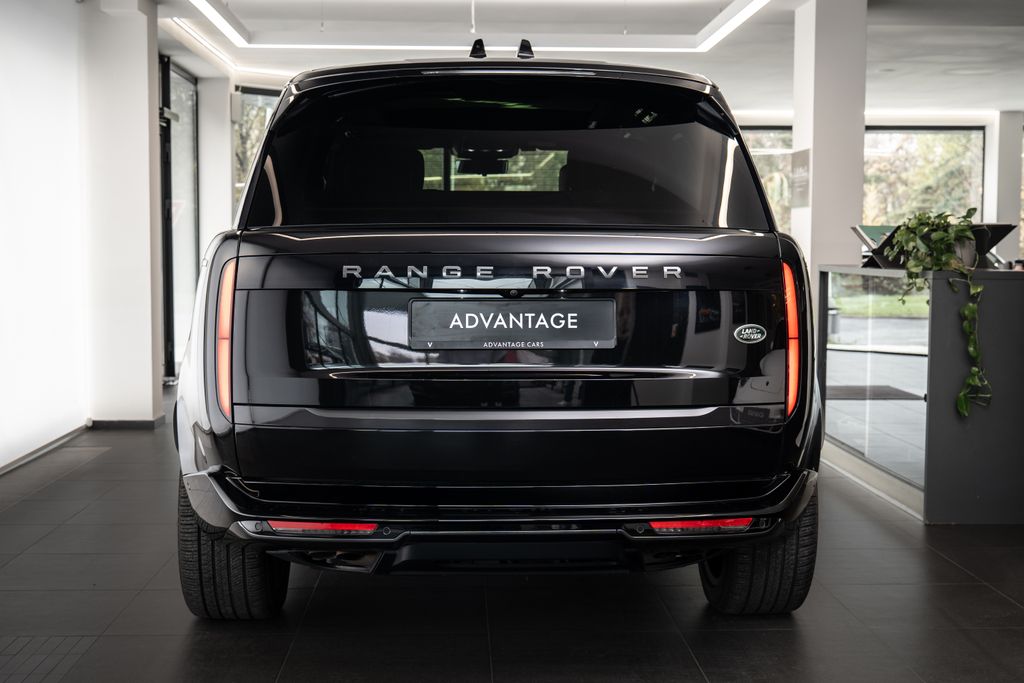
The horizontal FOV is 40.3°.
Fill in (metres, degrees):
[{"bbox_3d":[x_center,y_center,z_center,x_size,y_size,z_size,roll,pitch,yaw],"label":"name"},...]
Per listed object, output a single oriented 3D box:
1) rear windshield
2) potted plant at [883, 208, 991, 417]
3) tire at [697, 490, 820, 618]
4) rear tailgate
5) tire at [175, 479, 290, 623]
[{"bbox_3d":[-0.009,-0.497,3.759,1.404,0.471,0.140,0,-23,-2],"label":"rear windshield"},{"bbox_3d":[1.924,-0.138,6.305,0.470,0.925,0.380,0,4,-2],"label":"potted plant"},{"bbox_3d":[0.804,0.504,4.696,0.282,0.800,0.805,0,4,-2],"label":"tire"},{"bbox_3d":[0.003,0.038,3.629,1.436,0.658,0.180,0,4,-2],"label":"rear tailgate"},{"bbox_3d":[-0.903,0.504,4.635,0.282,0.800,0.805,0,4,-2],"label":"tire"}]

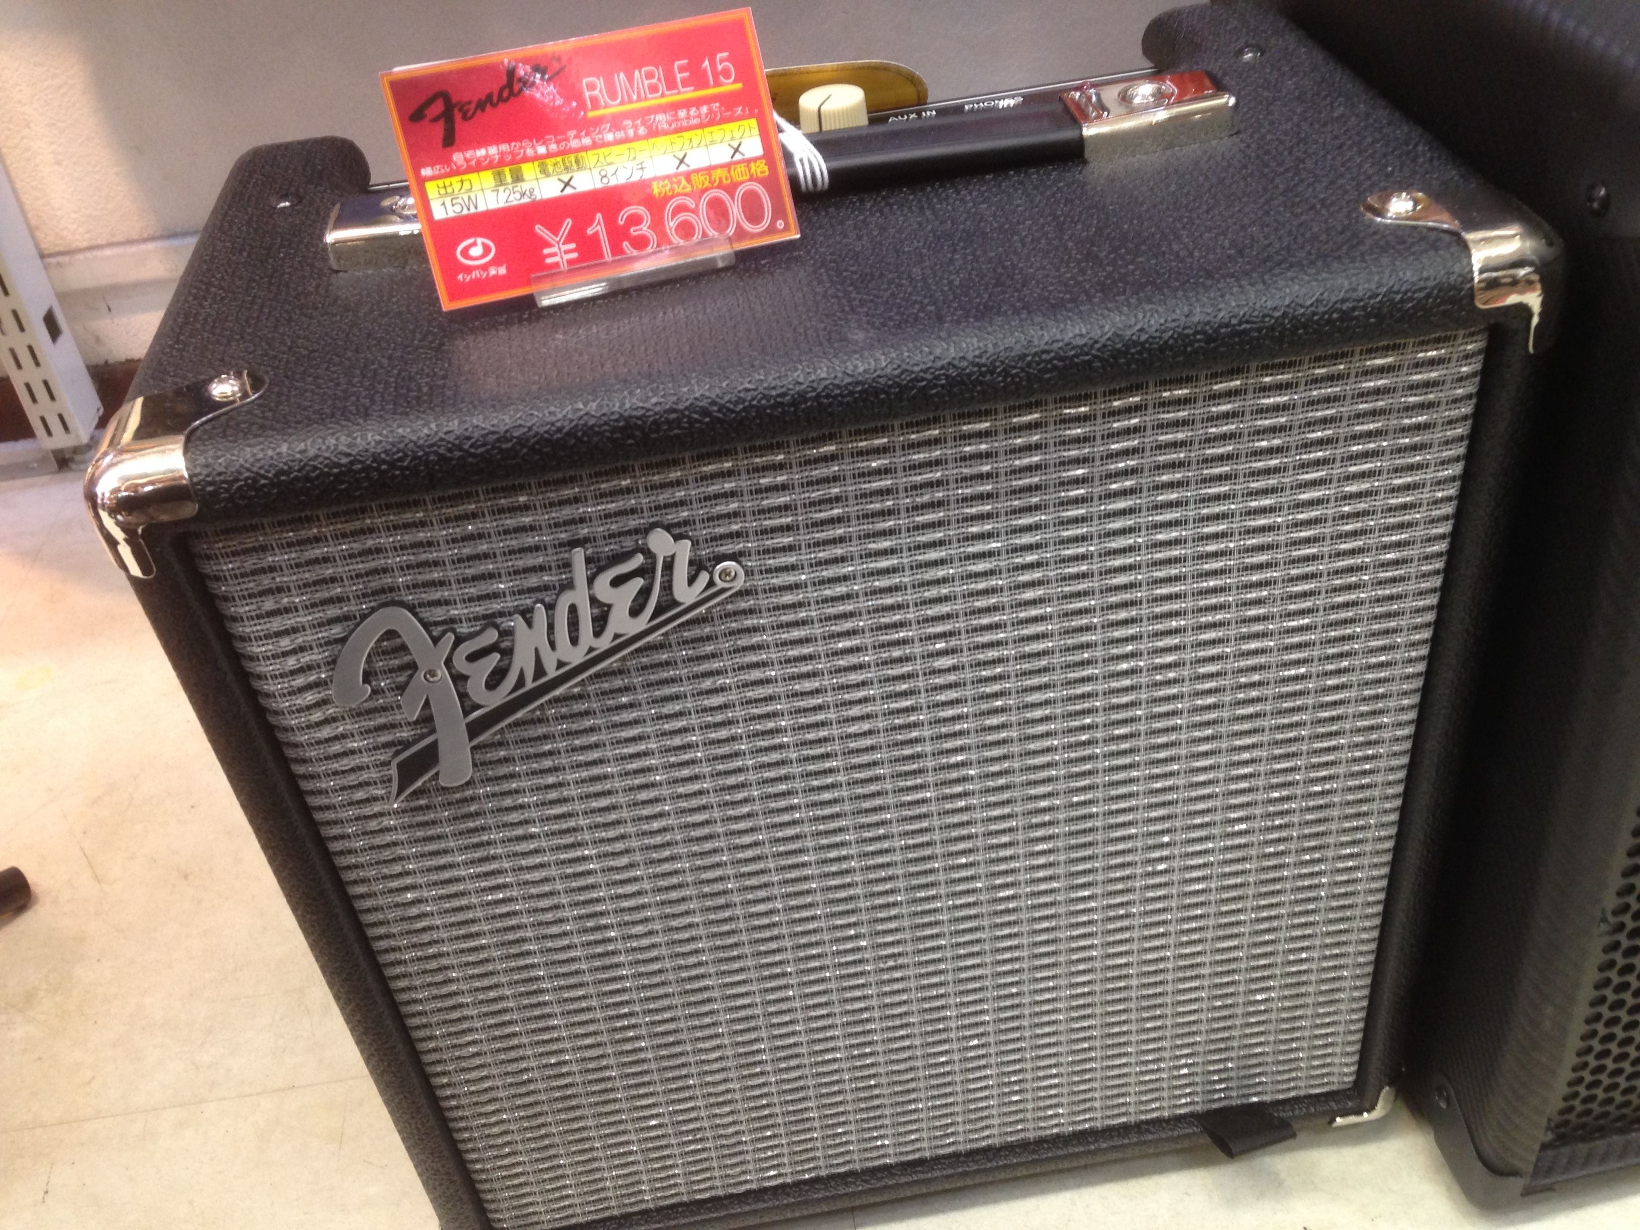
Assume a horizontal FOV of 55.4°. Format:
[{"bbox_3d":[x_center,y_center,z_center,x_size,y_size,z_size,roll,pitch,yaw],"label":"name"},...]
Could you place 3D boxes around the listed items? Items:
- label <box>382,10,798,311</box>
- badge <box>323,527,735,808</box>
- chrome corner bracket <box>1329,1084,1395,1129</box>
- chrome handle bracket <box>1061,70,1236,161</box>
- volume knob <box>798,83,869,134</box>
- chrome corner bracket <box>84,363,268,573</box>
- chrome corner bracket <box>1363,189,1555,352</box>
[{"bbox_3d":[-0.061,-0.126,0.430,0.102,0.063,0.002,-15,12,-12],"label":"label"},{"bbox_3d":[-0.077,0.014,0.439,0.119,0.083,0.005,-9,38,-2],"label":"badge"},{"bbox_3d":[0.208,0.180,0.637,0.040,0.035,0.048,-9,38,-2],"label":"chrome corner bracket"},{"bbox_3d":[0.101,-0.154,0.480,0.048,0.013,0.028,-9,38,-2],"label":"chrome handle bracket"},{"bbox_3d":[0.005,-0.166,0.528,0.024,0.017,0.024,-5,38,4],"label":"volume knob"},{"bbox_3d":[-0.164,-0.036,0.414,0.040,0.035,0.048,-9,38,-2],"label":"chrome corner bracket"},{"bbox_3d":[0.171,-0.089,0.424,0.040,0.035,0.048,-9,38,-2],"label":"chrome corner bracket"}]

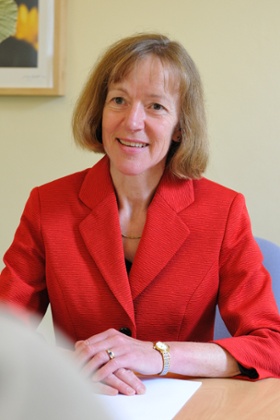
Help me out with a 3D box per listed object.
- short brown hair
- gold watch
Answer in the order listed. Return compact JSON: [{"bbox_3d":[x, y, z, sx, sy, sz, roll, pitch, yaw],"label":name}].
[{"bbox_3d":[0.007,-0.175,1.340,0.222,0.222,0.230,9,6,11],"label":"short brown hair"},{"bbox_3d":[0.031,0.220,1.210,0.025,0.050,0.057,-2,28,-30],"label":"gold watch"}]

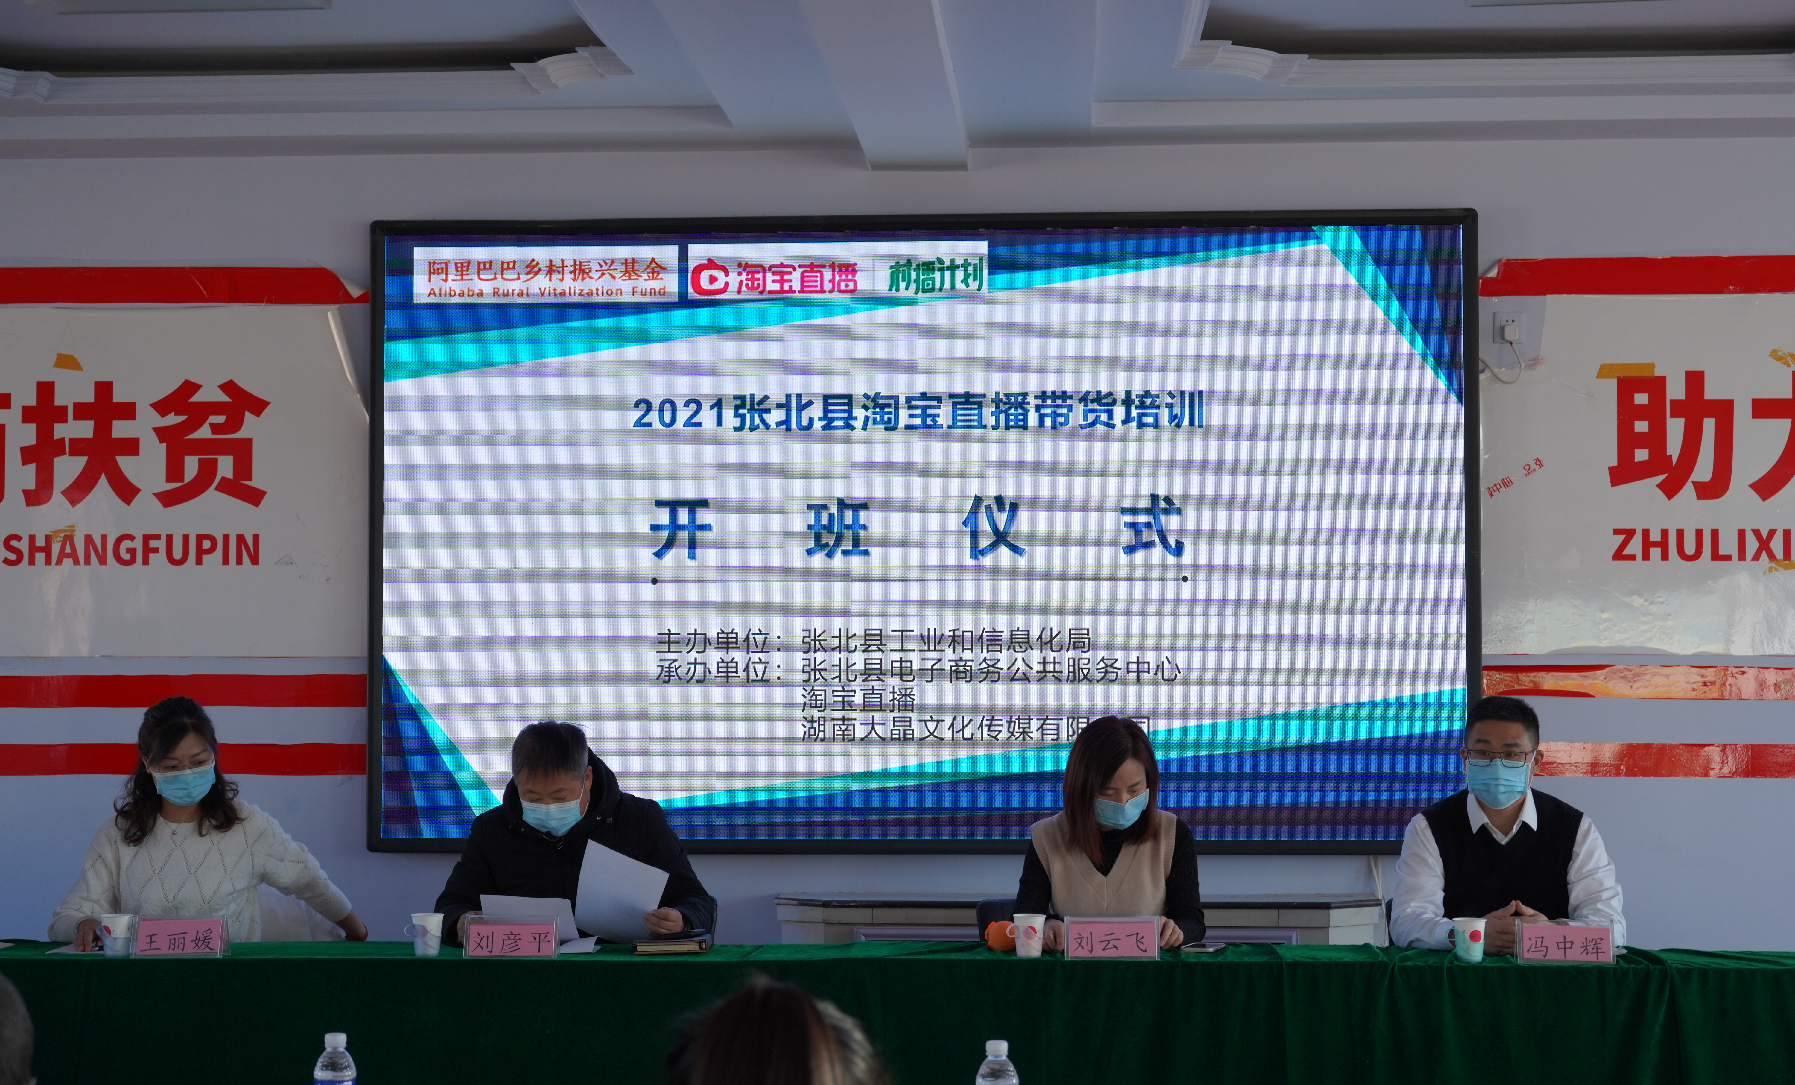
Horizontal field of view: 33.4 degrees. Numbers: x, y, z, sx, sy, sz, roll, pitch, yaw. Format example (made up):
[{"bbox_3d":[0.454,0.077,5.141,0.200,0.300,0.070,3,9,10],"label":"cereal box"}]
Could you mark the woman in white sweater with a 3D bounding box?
[{"bbox_3d":[-1.609,1.020,6.947,0.700,1.316,0.750,0,-2,-3],"label":"woman in white sweater"}]

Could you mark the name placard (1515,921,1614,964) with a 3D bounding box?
[{"bbox_3d":[1.420,0.847,6.364,0.199,0.090,0.070,0,-2,3],"label":"name placard"}]

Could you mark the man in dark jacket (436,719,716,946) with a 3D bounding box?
[{"bbox_3d":[-0.751,1.042,6.896,0.620,1.263,0.750,0,-2,5],"label":"man in dark jacket"}]

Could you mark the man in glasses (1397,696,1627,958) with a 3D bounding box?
[{"bbox_3d":[1.386,1.007,6.773,0.520,1.315,0.750,0,-2,6],"label":"man in glasses"}]

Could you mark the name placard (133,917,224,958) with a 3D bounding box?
[{"bbox_3d":[-1.555,0.854,6.494,0.201,0.090,0.070,0,-2,3],"label":"name placard"}]

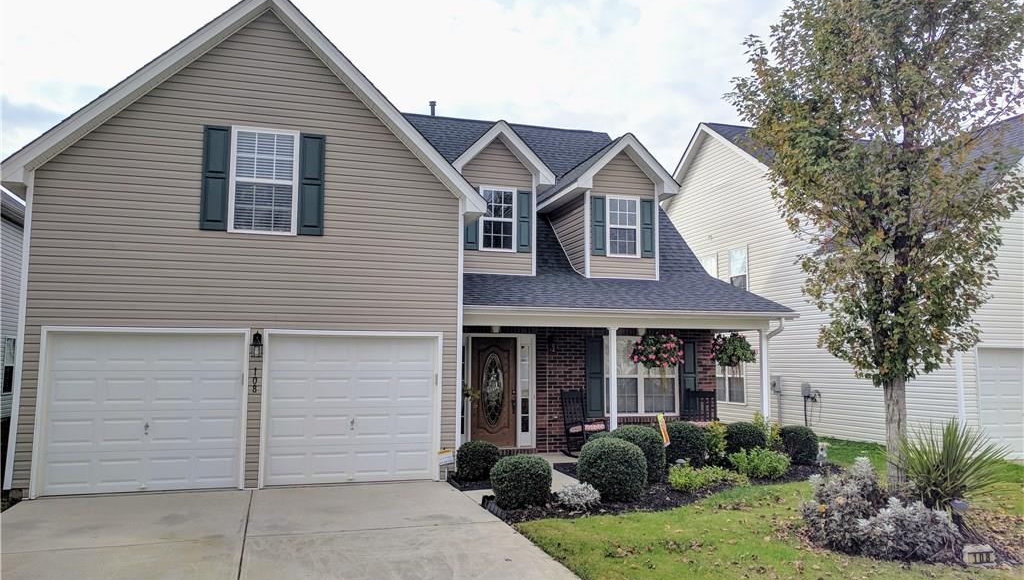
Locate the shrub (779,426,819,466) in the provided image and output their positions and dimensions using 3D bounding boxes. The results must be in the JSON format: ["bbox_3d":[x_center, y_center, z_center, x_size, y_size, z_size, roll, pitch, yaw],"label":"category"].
[{"bbox_3d":[5.073,2.718,13.566,0.636,0.680,0.636,2,-7,-17],"label":"shrub"}]

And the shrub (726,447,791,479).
[{"bbox_3d":[3.900,2.708,12.141,0.932,0.436,0.800,-1,-6,18],"label":"shrub"}]

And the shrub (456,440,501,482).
[{"bbox_3d":[-0.505,2.581,11.611,0.663,0.605,0.663,0,-6,0],"label":"shrub"}]

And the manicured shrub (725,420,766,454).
[{"bbox_3d":[4.103,2.681,13.526,0.722,0.762,0.722,-1,-6,17],"label":"manicured shrub"}]

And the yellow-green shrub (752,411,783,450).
[{"bbox_3d":[4.565,2.614,13.764,0.525,0.906,0.525,-1,-6,18],"label":"yellow-green shrub"}]

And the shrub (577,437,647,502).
[{"bbox_3d":[1.316,2.345,10.192,0.920,0.769,0.920,0,-6,7],"label":"shrub"}]

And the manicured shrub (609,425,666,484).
[{"bbox_3d":[1.912,2.475,11.687,0.854,0.850,0.854,0,-6,0],"label":"manicured shrub"}]

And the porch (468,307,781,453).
[{"bbox_3d":[1.754,1.741,13.825,5.950,2.620,2.000,2,-7,-17],"label":"porch"}]

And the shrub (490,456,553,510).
[{"bbox_3d":[0.107,2.349,9.484,0.741,0.607,0.741,0,-6,1],"label":"shrub"}]

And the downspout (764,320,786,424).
[{"bbox_3d":[4.768,1.730,13.823,0.230,2.440,0.300,2,-7,-17],"label":"downspout"}]

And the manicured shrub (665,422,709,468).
[{"bbox_3d":[2.887,2.564,12.716,0.717,0.801,0.717,2,-7,-17],"label":"manicured shrub"}]

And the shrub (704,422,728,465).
[{"bbox_3d":[3.588,2.694,13.504,0.457,0.726,0.457,-1,-6,15],"label":"shrub"}]

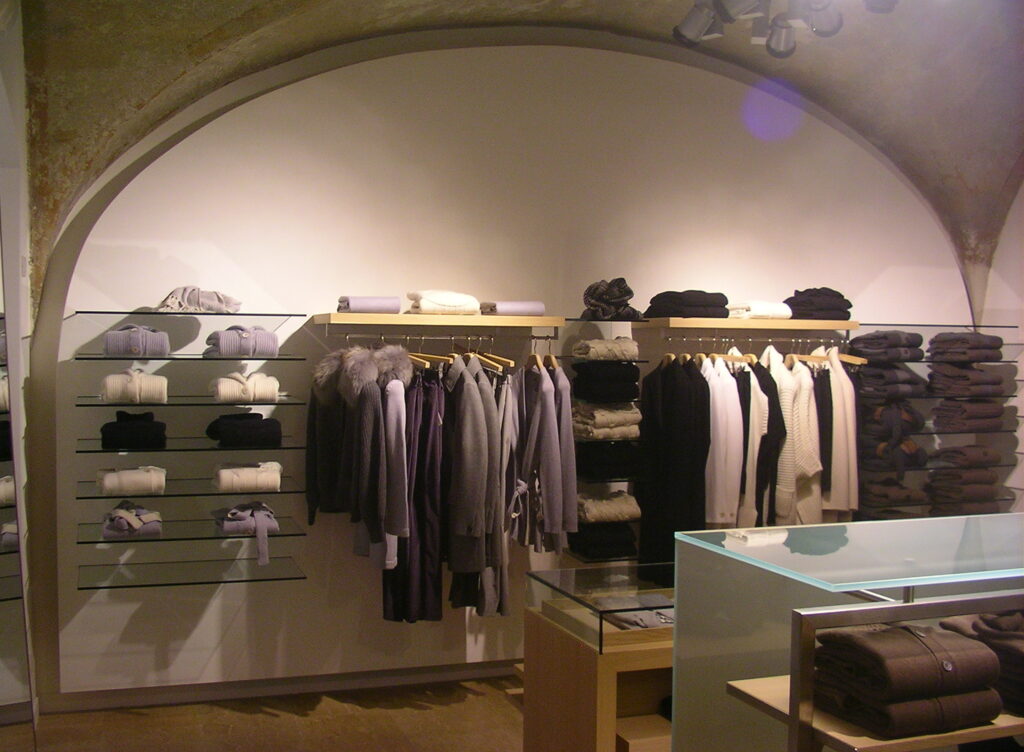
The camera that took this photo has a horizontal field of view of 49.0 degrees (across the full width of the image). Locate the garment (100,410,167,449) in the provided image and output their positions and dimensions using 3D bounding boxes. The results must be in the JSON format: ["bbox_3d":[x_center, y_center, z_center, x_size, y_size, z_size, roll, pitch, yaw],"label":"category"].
[{"bbox_3d":[-1.433,0.197,4.239,0.230,0.127,0.270,0,3,-21],"label":"garment"}]

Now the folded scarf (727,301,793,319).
[{"bbox_3d":[1.168,-0.314,5.313,0.226,0.079,0.210,0,3,-19],"label":"folded scarf"}]

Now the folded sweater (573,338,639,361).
[{"bbox_3d":[0.415,-0.126,5.071,0.237,0.100,0.261,0,3,-20],"label":"folded sweater"}]

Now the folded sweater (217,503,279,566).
[{"bbox_3d":[-1.076,0.637,4.580,0.213,0.215,0.250,0,3,-19],"label":"folded sweater"}]

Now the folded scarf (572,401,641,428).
[{"bbox_3d":[0.427,0.170,5.141,0.223,0.102,0.270,0,3,-19],"label":"folded scarf"}]

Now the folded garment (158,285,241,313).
[{"bbox_3d":[-1.279,-0.312,4.621,0.310,0.107,0.249,0,3,-19],"label":"folded garment"}]

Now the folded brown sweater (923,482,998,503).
[{"bbox_3d":[2.291,0.594,5.747,0.259,0.068,0.250,0,3,-19],"label":"folded brown sweater"}]

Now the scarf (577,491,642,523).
[{"bbox_3d":[0.420,0.585,5.165,0.255,0.100,0.270,0,3,-19],"label":"scarf"}]

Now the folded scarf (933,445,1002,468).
[{"bbox_3d":[2.357,0.410,5.839,0.237,0.087,0.258,0,3,-19],"label":"folded scarf"}]

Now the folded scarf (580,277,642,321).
[{"bbox_3d":[0.444,-0.348,5.055,0.244,0.192,0.252,0,3,-20],"label":"folded scarf"}]

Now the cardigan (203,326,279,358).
[{"bbox_3d":[-1.055,-0.134,4.386,0.230,0.118,0.270,0,3,-25],"label":"cardigan"}]

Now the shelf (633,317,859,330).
[{"bbox_3d":[1.120,-0.248,5.441,1.002,0.042,0.431,0,3,-19],"label":"shelf"}]

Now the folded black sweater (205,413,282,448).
[{"bbox_3d":[-1.099,0.220,4.590,0.275,0.117,0.270,0,3,-19],"label":"folded black sweater"}]

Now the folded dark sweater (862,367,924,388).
[{"bbox_3d":[1.910,-0.002,5.713,0.226,0.080,0.270,0,2,-19],"label":"folded dark sweater"}]

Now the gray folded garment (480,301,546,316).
[{"bbox_3d":[0.005,-0.299,4.911,0.235,0.055,0.200,0,3,-19],"label":"gray folded garment"}]

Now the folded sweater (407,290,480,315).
[{"bbox_3d":[-0.304,-0.316,4.905,0.267,0.100,0.267,0,3,-19],"label":"folded sweater"}]

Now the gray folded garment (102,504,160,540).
[{"bbox_3d":[-1.438,0.540,4.235,0.210,0.105,0.250,0,3,-22],"label":"gray folded garment"}]

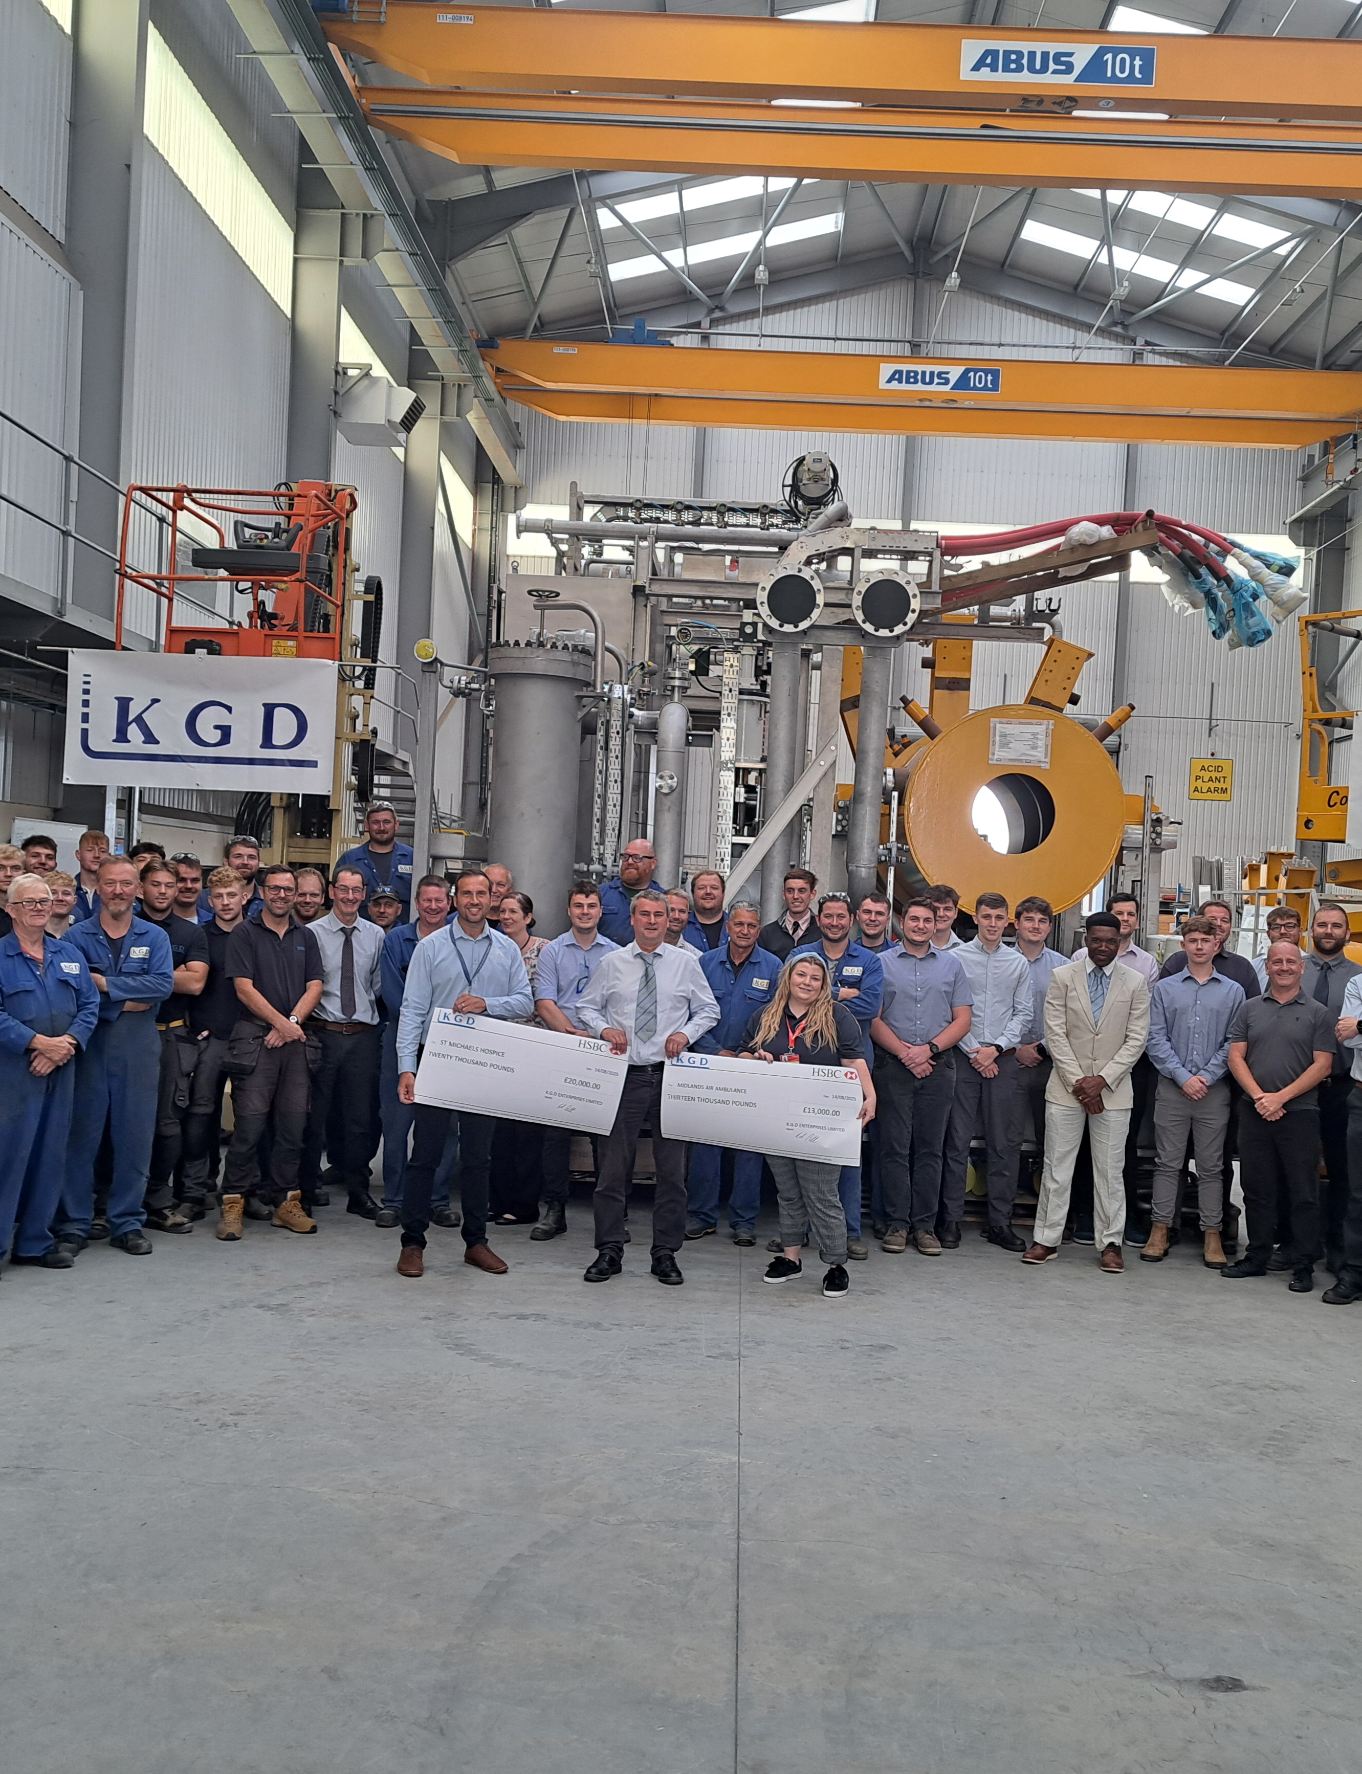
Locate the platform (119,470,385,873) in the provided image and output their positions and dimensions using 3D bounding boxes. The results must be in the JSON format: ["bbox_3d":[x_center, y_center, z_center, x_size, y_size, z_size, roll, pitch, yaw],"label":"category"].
[{"bbox_3d":[-2.552,-0.302,10.002,1.380,4.000,1.600,3,0,2],"label":"platform"}]

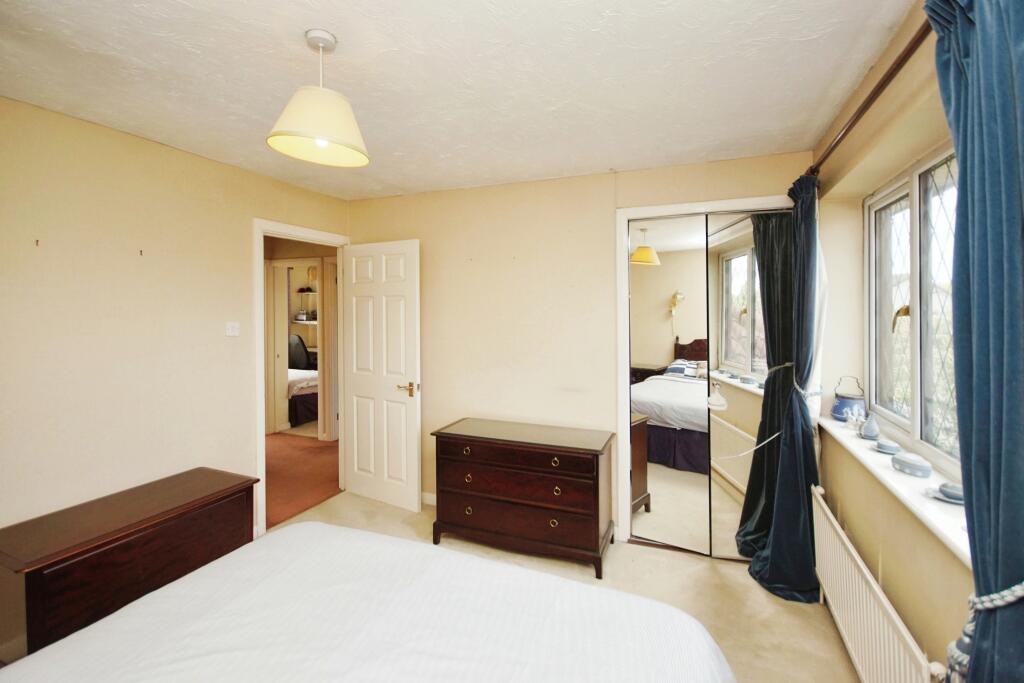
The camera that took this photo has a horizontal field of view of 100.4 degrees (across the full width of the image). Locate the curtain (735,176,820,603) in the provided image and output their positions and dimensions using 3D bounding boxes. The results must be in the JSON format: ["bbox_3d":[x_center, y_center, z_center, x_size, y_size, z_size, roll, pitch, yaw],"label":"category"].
[{"bbox_3d":[1.466,0.240,2.323,0.330,2.185,0.300,0,2,22],"label":"curtain"}]

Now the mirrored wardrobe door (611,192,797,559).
[{"bbox_3d":[1.187,0.242,2.612,1.070,2.145,0.090,0,2,22],"label":"mirrored wardrobe door"}]

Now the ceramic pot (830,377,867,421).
[{"bbox_3d":[1.918,0.330,2.431,0.150,0.215,0.150,0,2,22],"label":"ceramic pot"}]

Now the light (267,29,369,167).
[{"bbox_3d":[-0.645,-0.831,1.443,0.320,0.380,0.320,0,2,22],"label":"light"}]

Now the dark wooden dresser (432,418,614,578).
[{"bbox_3d":[0.079,0.936,2.707,1.088,0.693,0.463,0,2,22],"label":"dark wooden dresser"}]

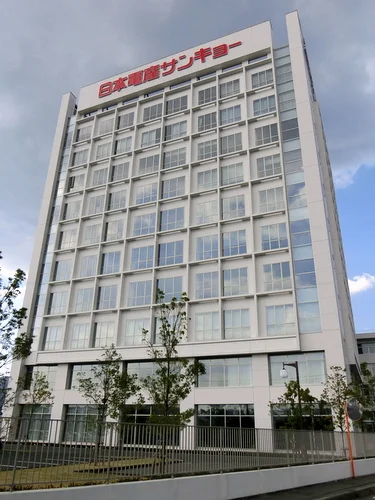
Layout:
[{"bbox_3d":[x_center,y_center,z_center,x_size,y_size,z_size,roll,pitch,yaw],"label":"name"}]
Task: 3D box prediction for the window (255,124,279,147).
[{"bbox_3d":[8.690,-12.513,39.494,2.400,2.450,0.150,-8,-25,21],"label":"window"}]

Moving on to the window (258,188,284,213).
[{"bbox_3d":[8.234,-4.770,34.986,2.470,2.590,0.200,-8,-24,22],"label":"window"}]

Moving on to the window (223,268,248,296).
[{"bbox_3d":[4.638,3.107,34.919,2.460,2.690,0.200,-9,-25,22],"label":"window"}]

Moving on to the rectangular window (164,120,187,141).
[{"bbox_3d":[-1.520,-14.325,43.401,2.903,2.528,0.150,-9,-25,22],"label":"rectangular window"}]

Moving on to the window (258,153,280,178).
[{"bbox_3d":[8.207,-8.462,36.329,2.409,2.528,0.150,-9,-25,22],"label":"window"}]

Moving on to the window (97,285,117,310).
[{"bbox_3d":[-8.778,5.270,39.660,2.490,2.630,0.150,-8,-25,21],"label":"window"}]

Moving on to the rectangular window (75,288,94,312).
[{"bbox_3d":[-11.198,5.564,39.760,2.390,2.690,0.200,-8,-24,22],"label":"rectangular window"}]

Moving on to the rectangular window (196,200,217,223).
[{"bbox_3d":[2.172,-3.786,37.421,2.510,2.470,0.200,-8,-24,22],"label":"rectangular window"}]

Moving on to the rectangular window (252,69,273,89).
[{"bbox_3d":[8.889,-20.094,42.661,2.390,2.450,0.150,-8,-25,21],"label":"rectangular window"}]

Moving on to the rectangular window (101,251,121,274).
[{"bbox_3d":[-8.497,1.526,40.195,2.430,2.590,0.200,-8,-24,22],"label":"rectangular window"}]

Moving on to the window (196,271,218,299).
[{"bbox_3d":[1.997,3.524,35.595,2.400,2.560,0.150,-8,-25,21],"label":"window"}]

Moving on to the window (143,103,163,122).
[{"bbox_3d":[-4.312,-17.423,46.227,2.800,2.700,0.200,-8,-24,22],"label":"window"}]

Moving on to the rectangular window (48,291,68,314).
[{"bbox_3d":[-14.722,6.101,41.191,2.630,2.570,0.200,-8,-24,22],"label":"rectangular window"}]

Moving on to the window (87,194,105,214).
[{"bbox_3d":[-10.906,-5.587,44.031,2.409,2.528,0.150,-9,-25,22],"label":"window"}]

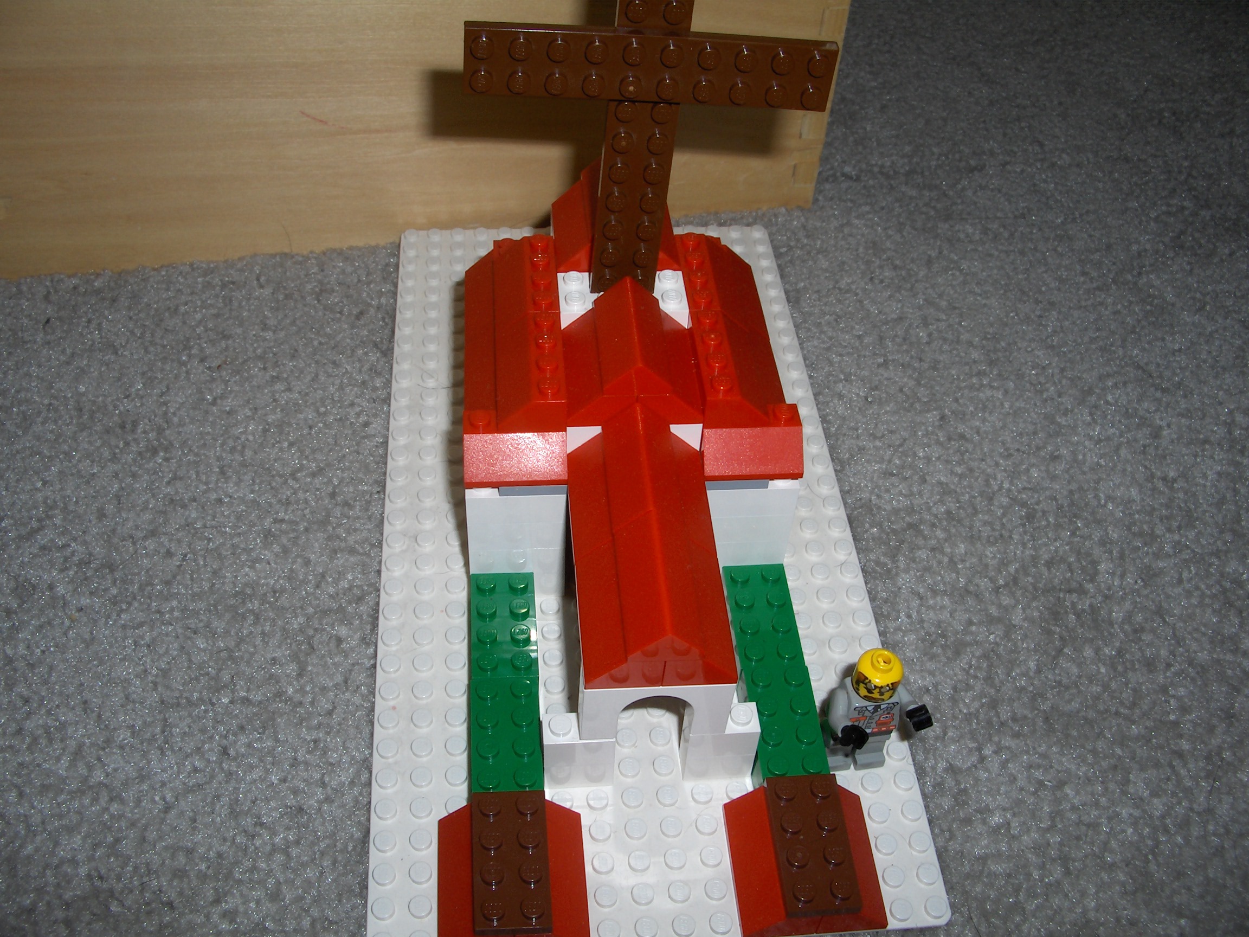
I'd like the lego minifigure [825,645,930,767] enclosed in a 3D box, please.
[{"bbox_3d":[0.055,0.056,0.281,0.024,0.040,0.015,-4,47,-8],"label":"lego minifigure"}]

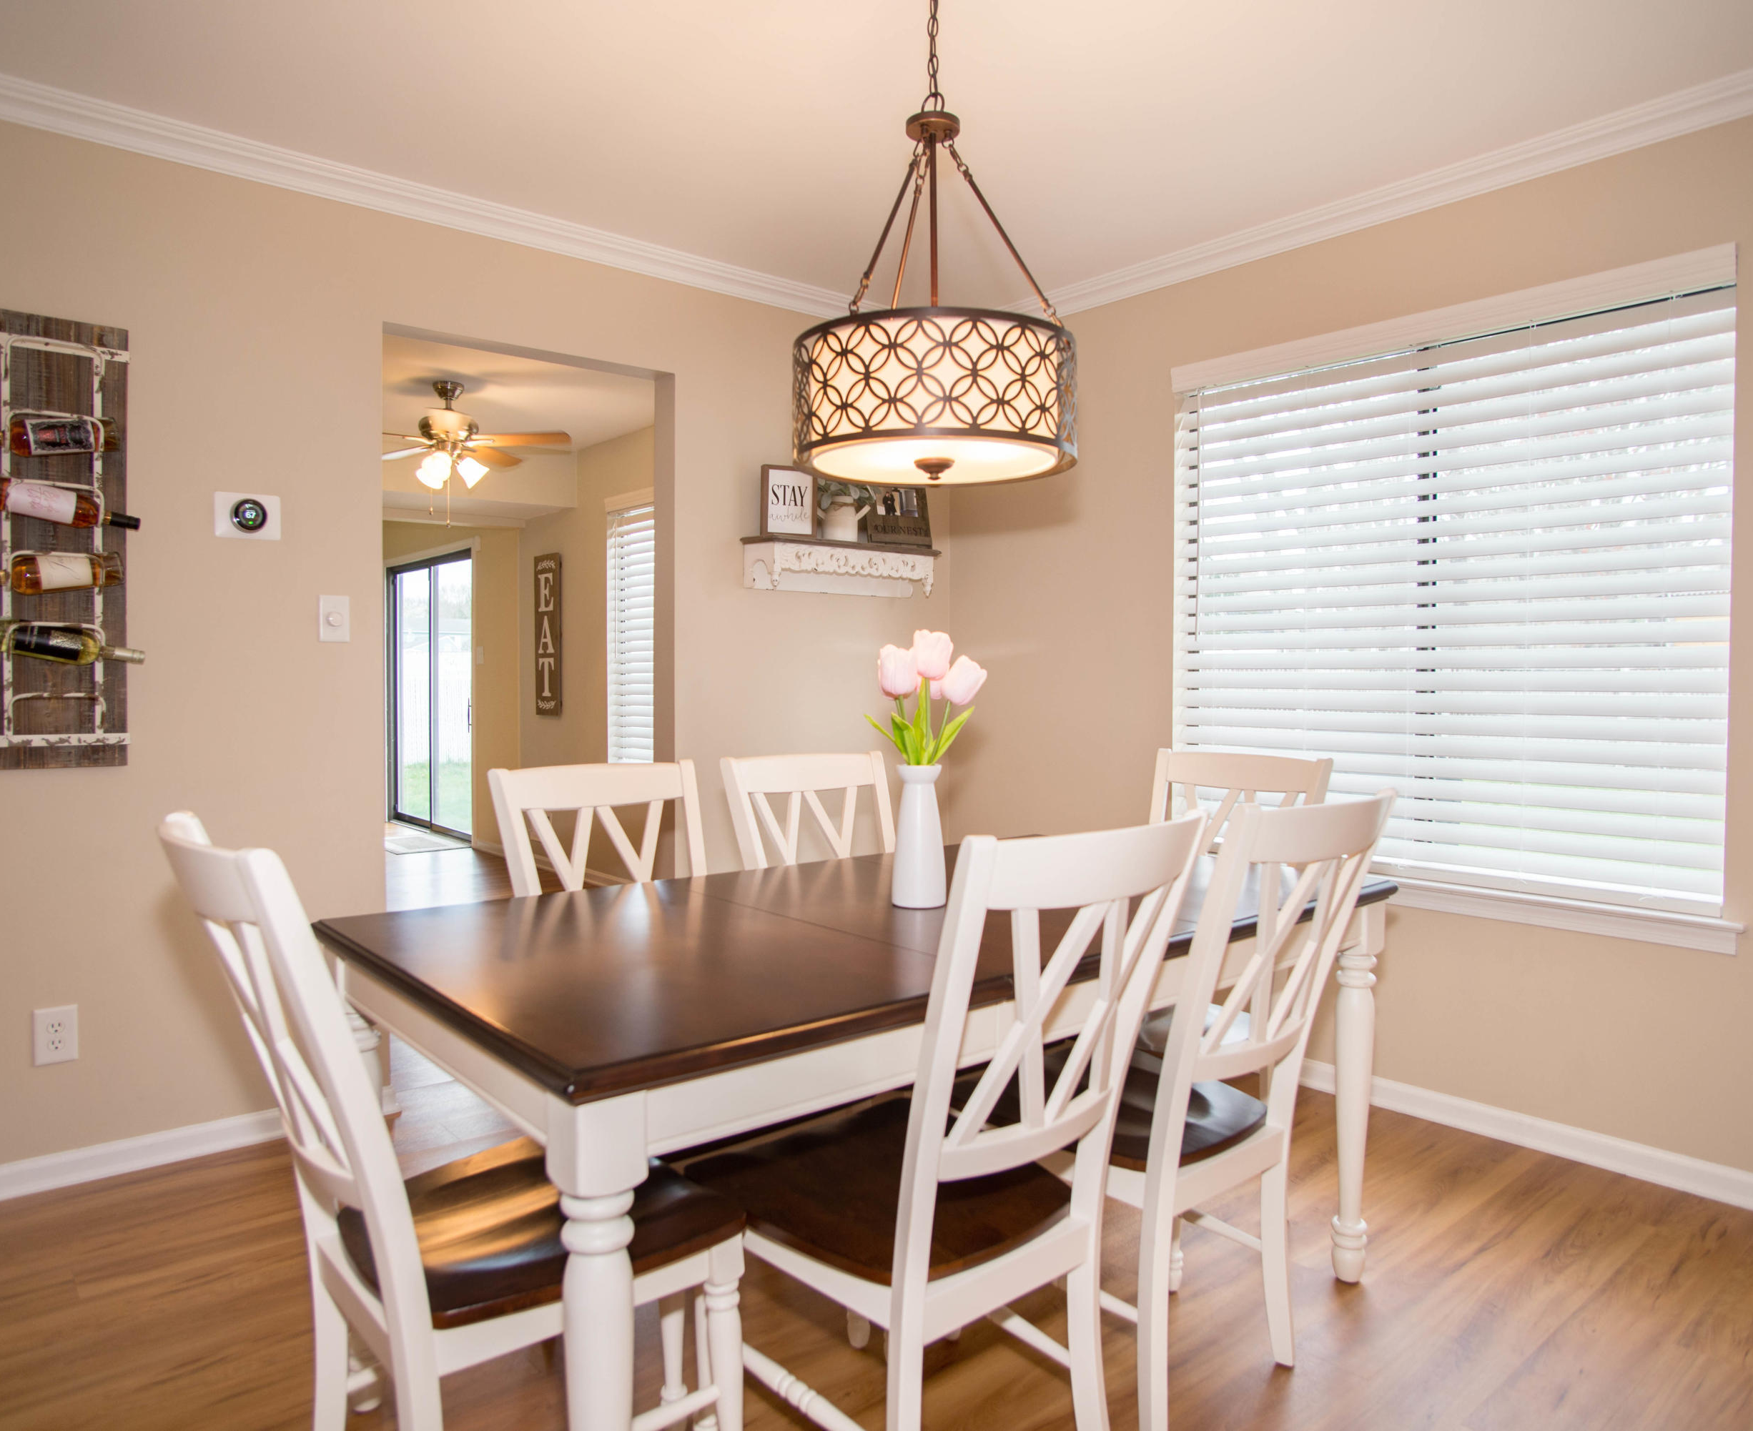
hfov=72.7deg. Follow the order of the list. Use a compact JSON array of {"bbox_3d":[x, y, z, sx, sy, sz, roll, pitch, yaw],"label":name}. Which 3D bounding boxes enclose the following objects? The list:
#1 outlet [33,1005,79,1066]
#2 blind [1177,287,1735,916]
[{"bbox_3d":[-1.841,0.721,2.678,0.078,0.124,0.009,-1,2,-40],"label":"outlet"},{"bbox_3d":[1.402,-0.268,3.151,0.070,1.390,1.440,-2,3,-40],"label":"blind"}]

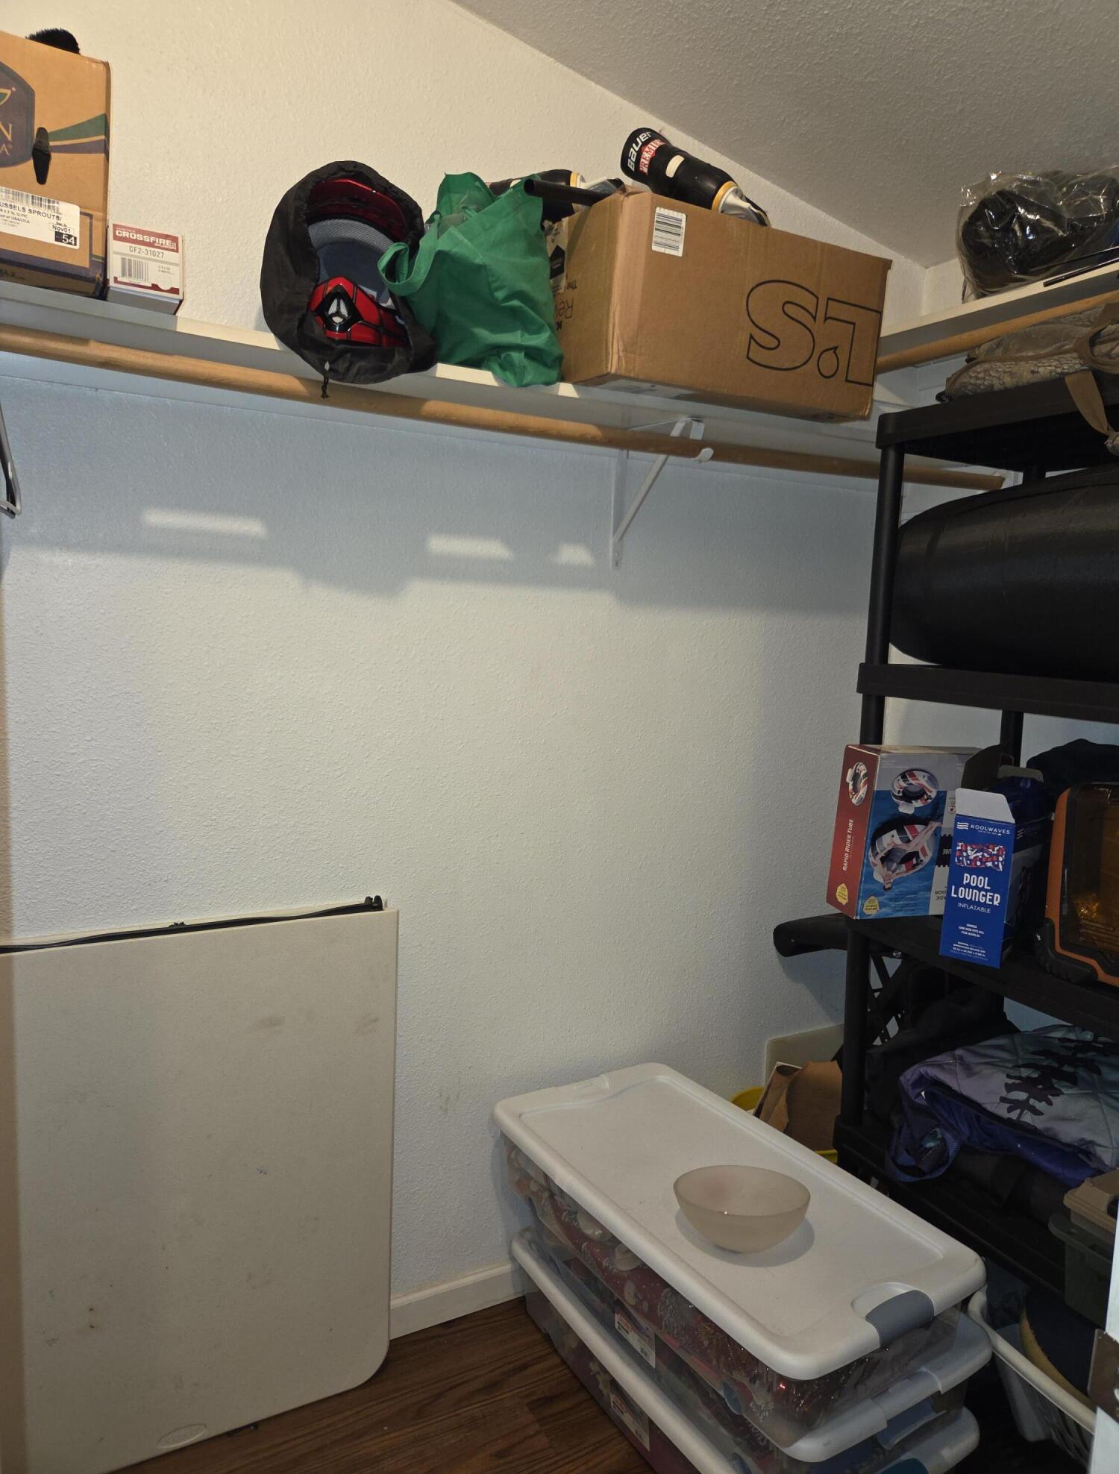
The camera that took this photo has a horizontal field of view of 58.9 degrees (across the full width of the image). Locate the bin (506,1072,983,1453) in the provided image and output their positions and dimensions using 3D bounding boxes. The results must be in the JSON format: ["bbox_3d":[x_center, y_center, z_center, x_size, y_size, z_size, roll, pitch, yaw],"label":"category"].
[{"bbox_3d":[0.275,0.876,1.817,0.461,0.163,0.854,-2,7,-33],"label":"bin"}]

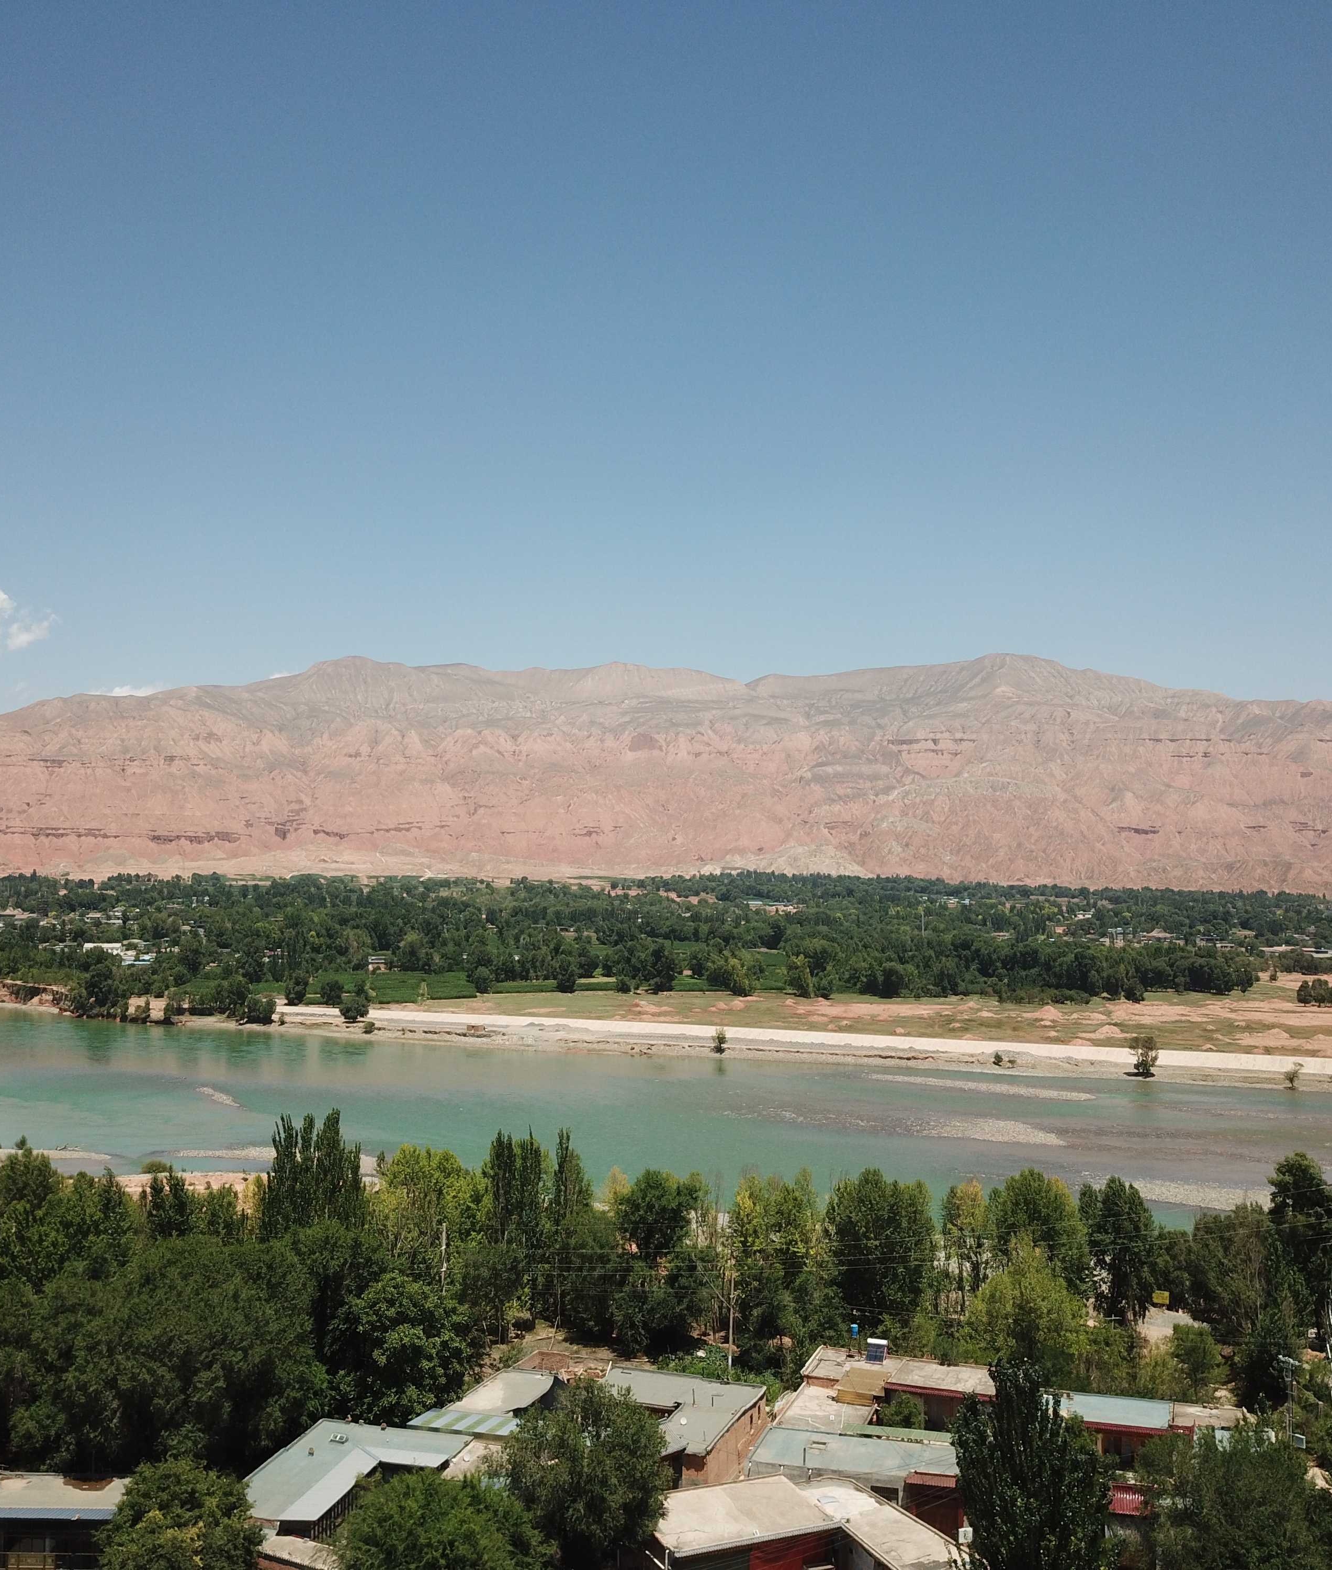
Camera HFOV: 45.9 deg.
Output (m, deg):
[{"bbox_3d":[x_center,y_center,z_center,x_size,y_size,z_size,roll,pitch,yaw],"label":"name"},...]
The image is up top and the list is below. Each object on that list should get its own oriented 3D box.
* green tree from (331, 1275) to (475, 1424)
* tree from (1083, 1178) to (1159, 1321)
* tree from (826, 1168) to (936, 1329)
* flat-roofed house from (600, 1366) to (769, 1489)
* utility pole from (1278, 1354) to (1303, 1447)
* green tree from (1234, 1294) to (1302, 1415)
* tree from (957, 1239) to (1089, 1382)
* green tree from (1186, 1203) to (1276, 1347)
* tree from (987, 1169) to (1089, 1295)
[{"bbox_3d":[-18.450,40.110,110.220,10.340,11.870,10.030,0,-2,0],"label":"green tree"},{"bbox_3d":[40.280,41.050,139.240,6.240,12.890,6.060,0,-2,0],"label":"tree"},{"bbox_3d":[18.550,40.210,135.690,9.410,14.090,9.120,0,-2,0],"label":"tree"},{"bbox_3d":[-0.978,51.741,125.985,14.040,3.600,15.740,0,-2,21],"label":"flat-roofed house"},{"bbox_3d":[49.172,49.367,123.769,0.600,8.370,2.200,3,-3,-40],"label":"utility pole"},{"bbox_3d":[52.094,49.337,135.925,6.000,10.460,6.000,0,-2,21],"label":"green tree"},{"bbox_3d":[27.390,40.720,120.670,9.840,11.890,9.550,0,-2,0],"label":"tree"},{"bbox_3d":[47.460,41.250,132.440,7.430,11.980,7.200,0,-2,0],"label":"green tree"},{"bbox_3d":[40.100,49.030,169.308,10.300,15.340,9.000,0,-2,13],"label":"tree"}]

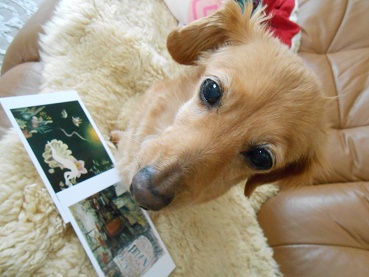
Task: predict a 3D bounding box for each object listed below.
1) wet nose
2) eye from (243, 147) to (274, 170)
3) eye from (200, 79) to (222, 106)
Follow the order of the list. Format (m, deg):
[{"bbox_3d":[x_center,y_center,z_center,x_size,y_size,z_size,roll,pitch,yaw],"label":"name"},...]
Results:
[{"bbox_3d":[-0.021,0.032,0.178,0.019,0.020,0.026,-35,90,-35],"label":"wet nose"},{"bbox_3d":[0.055,0.015,0.205,0.021,0.012,0.015,27,98,1],"label":"eye"},{"bbox_3d":[0.020,-0.034,0.205,0.015,0.012,0.019,-31,83,11],"label":"eye"}]

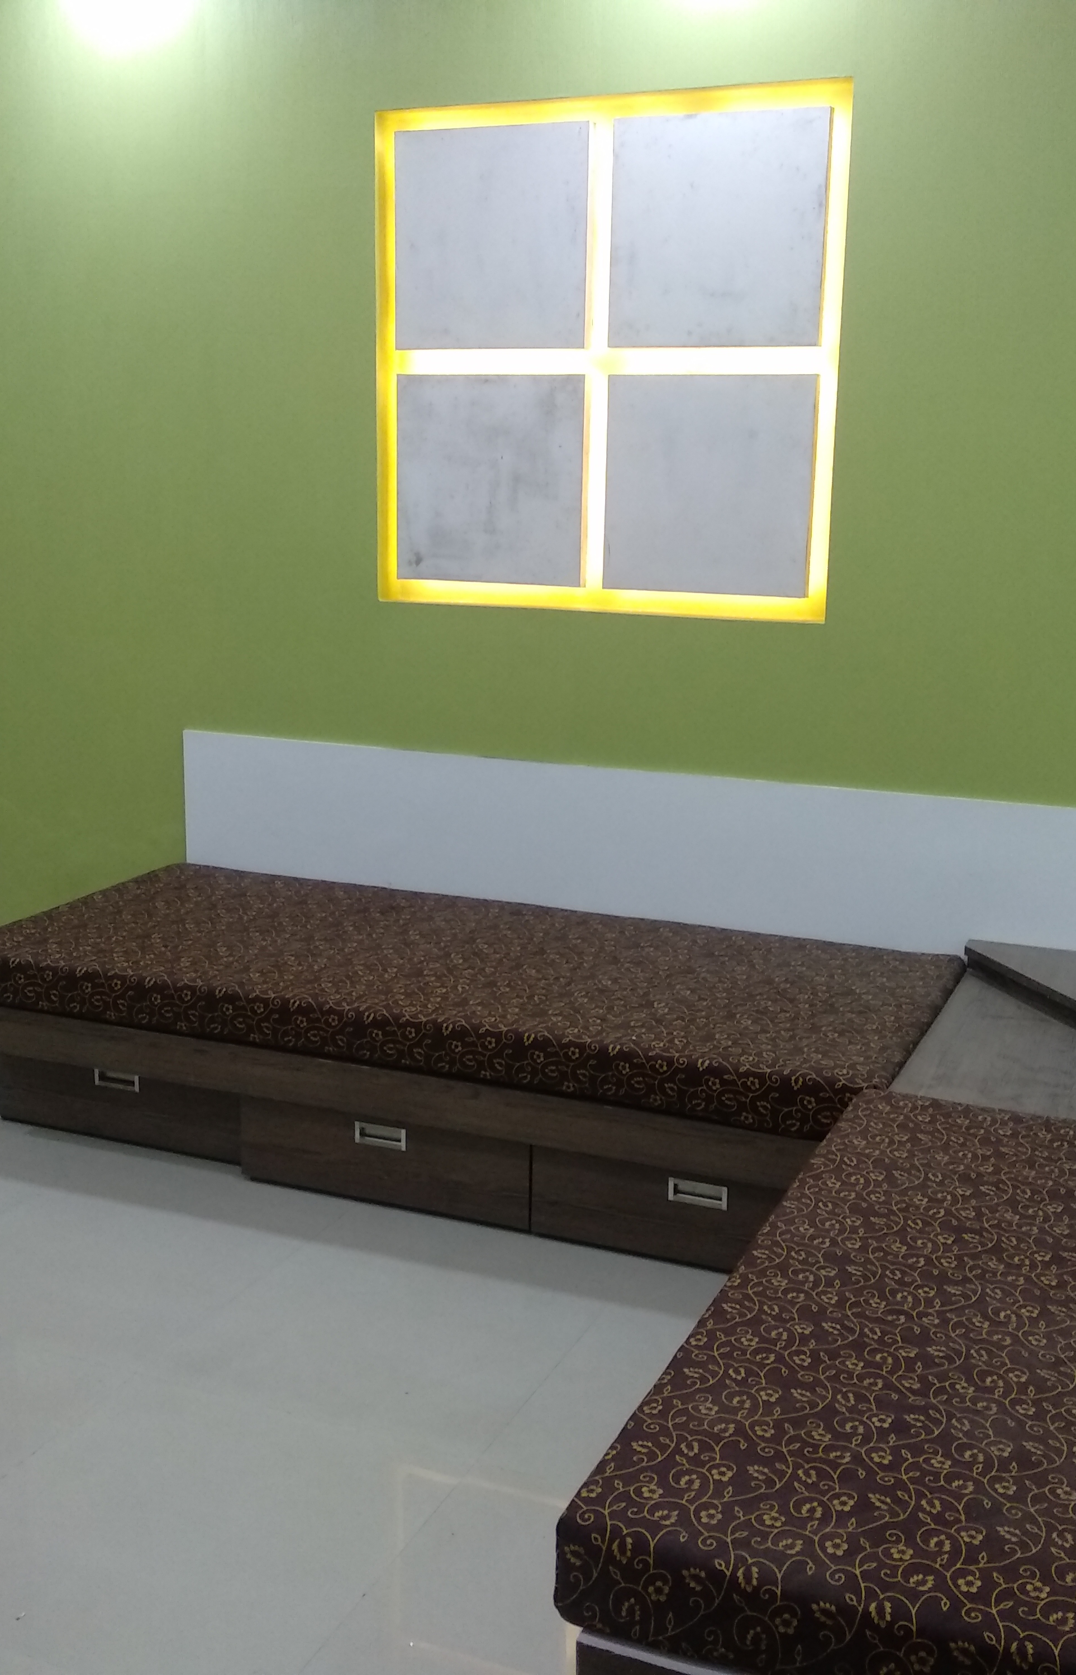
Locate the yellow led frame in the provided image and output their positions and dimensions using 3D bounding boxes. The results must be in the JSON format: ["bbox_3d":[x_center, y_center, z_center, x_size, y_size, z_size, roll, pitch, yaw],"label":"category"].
[{"bbox_3d":[0.132,-1.050,3.707,1.081,1.095,0.050,6,13,22],"label":"yellow led frame"}]

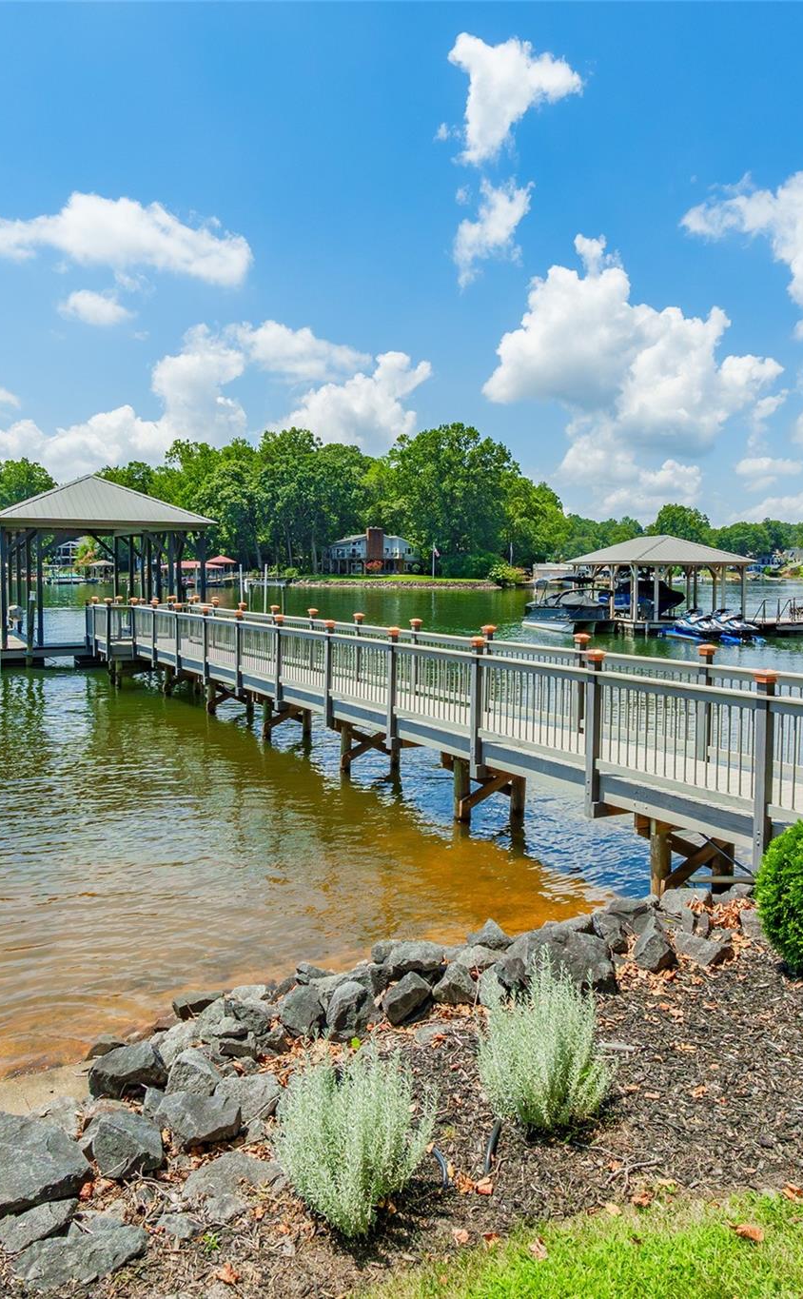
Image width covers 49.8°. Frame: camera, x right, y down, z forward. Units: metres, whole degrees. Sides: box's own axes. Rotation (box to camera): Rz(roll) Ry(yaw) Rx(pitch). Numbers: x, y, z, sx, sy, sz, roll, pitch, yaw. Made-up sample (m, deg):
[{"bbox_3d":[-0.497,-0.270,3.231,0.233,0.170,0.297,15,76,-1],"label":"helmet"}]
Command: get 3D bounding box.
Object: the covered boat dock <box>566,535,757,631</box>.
[{"bbox_3d":[12.994,-3.486,44.349,6.150,4.500,8.500,-1,6,-9],"label":"covered boat dock"}]

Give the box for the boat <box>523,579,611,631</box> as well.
[{"bbox_3d":[8.555,-2.350,42.730,2.600,2.650,7.400,-1,6,-9],"label":"boat"}]

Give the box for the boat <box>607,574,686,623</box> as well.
[{"bbox_3d":[12.100,-2.680,43.544,2.450,2.350,6.400,-1,6,-13],"label":"boat"}]

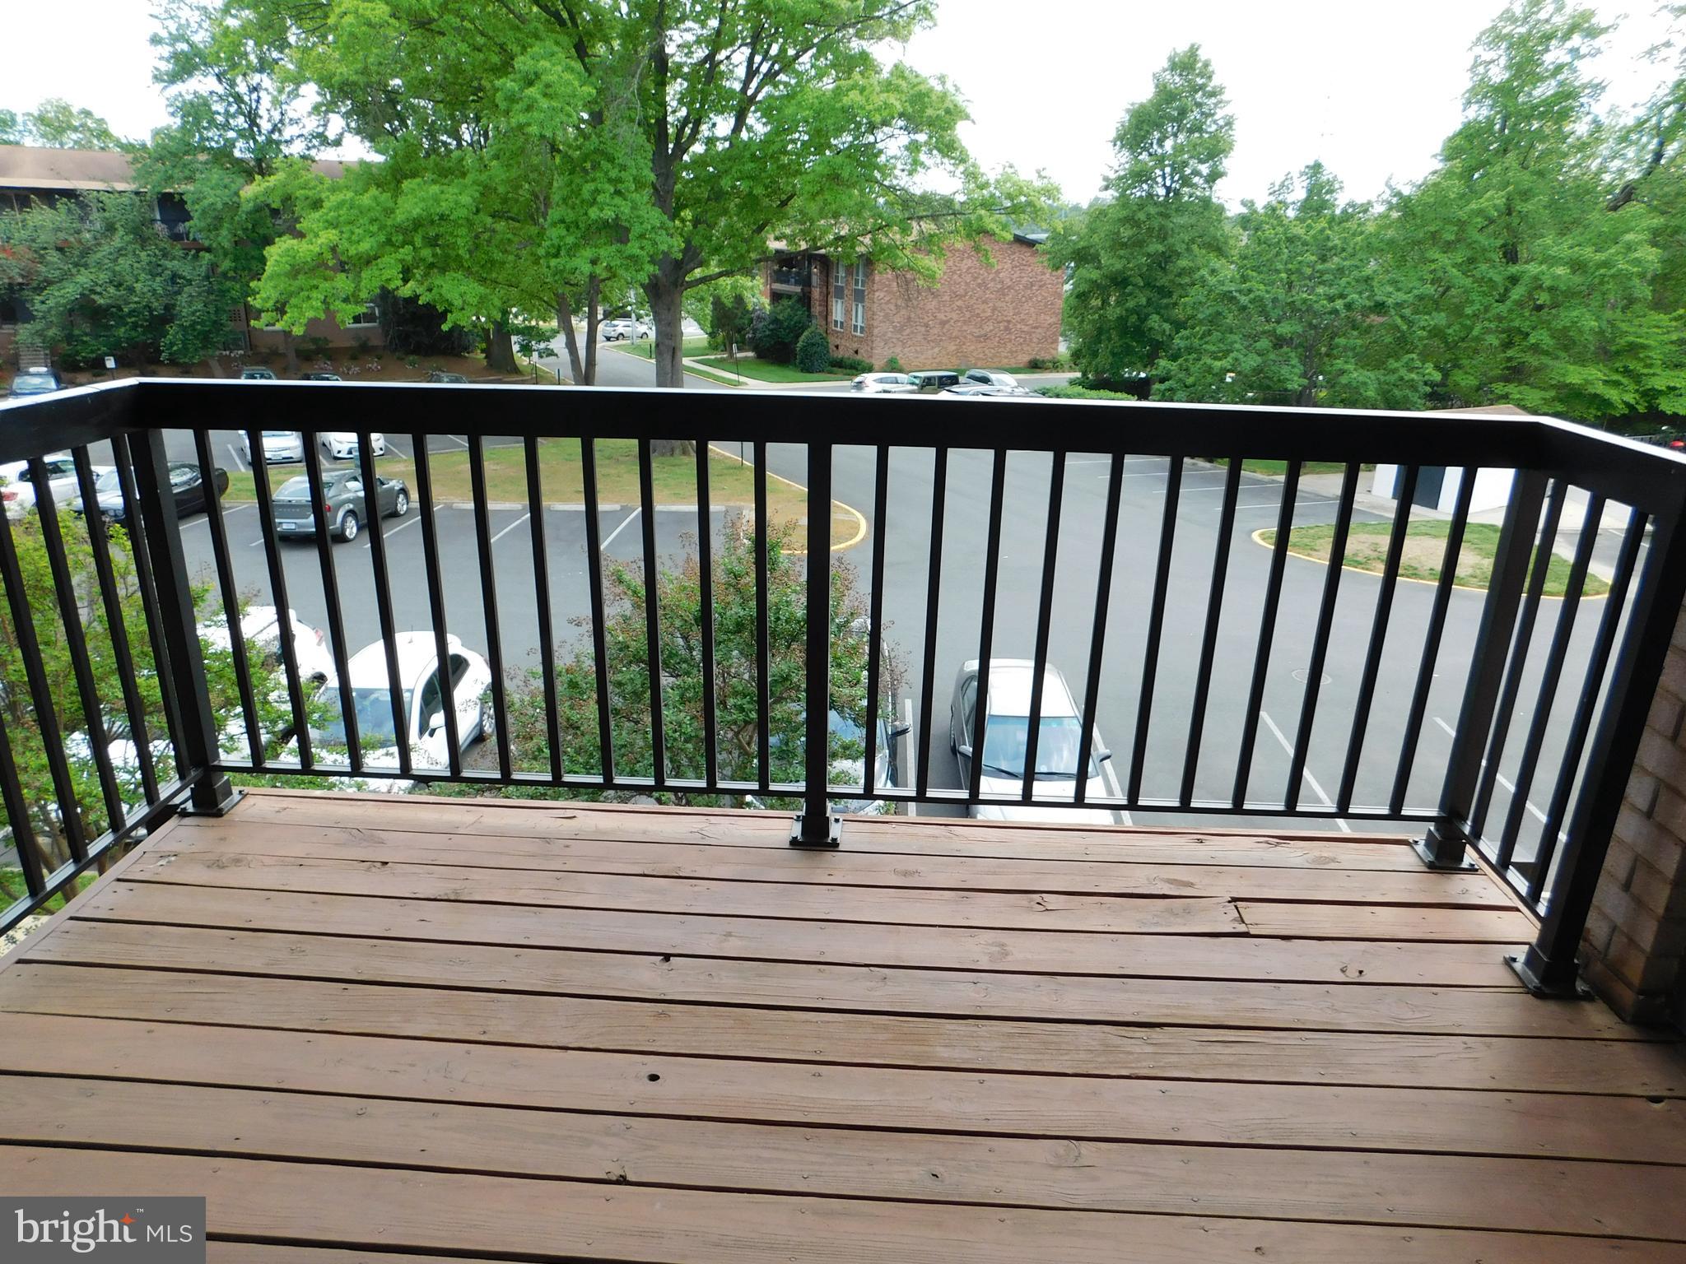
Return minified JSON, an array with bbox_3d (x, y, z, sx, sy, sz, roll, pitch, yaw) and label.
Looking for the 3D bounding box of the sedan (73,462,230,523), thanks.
[{"bbox_3d":[-17.820,-3.797,29.087,1.820,1.440,4.750,2,20,2],"label":"sedan"}]

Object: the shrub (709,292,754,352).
[{"bbox_3d":[-6.499,-18.145,66.208,2.700,3.750,2.600,2,20,2],"label":"shrub"}]

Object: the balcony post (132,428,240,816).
[{"bbox_3d":[-1.577,-0.028,2.683,0.115,0.985,0.115,2,20,2],"label":"balcony post"}]

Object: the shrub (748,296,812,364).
[{"bbox_3d":[-3.504,-17.010,63.274,3.800,3.800,3.600,2,20,2],"label":"shrub"}]

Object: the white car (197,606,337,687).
[{"bbox_3d":[-8.806,0.912,15.220,1.820,1.570,4.500,2,20,2],"label":"white car"}]

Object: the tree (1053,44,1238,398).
[{"bbox_3d":[13.205,-17.643,49.337,8.100,15.000,8.000,2,20,2],"label":"tree"}]

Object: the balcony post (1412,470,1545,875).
[{"bbox_3d":[1.467,0.086,2.572,0.115,0.985,0.115,2,20,2],"label":"balcony post"}]

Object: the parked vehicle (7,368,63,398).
[{"bbox_3d":[-34.000,-10.308,47.016,1.820,1.650,4.500,-10,23,-29],"label":"parked vehicle"}]

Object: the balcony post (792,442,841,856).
[{"bbox_3d":[-0.055,0.033,2.618,0.115,0.985,0.115,2,20,2],"label":"balcony post"}]

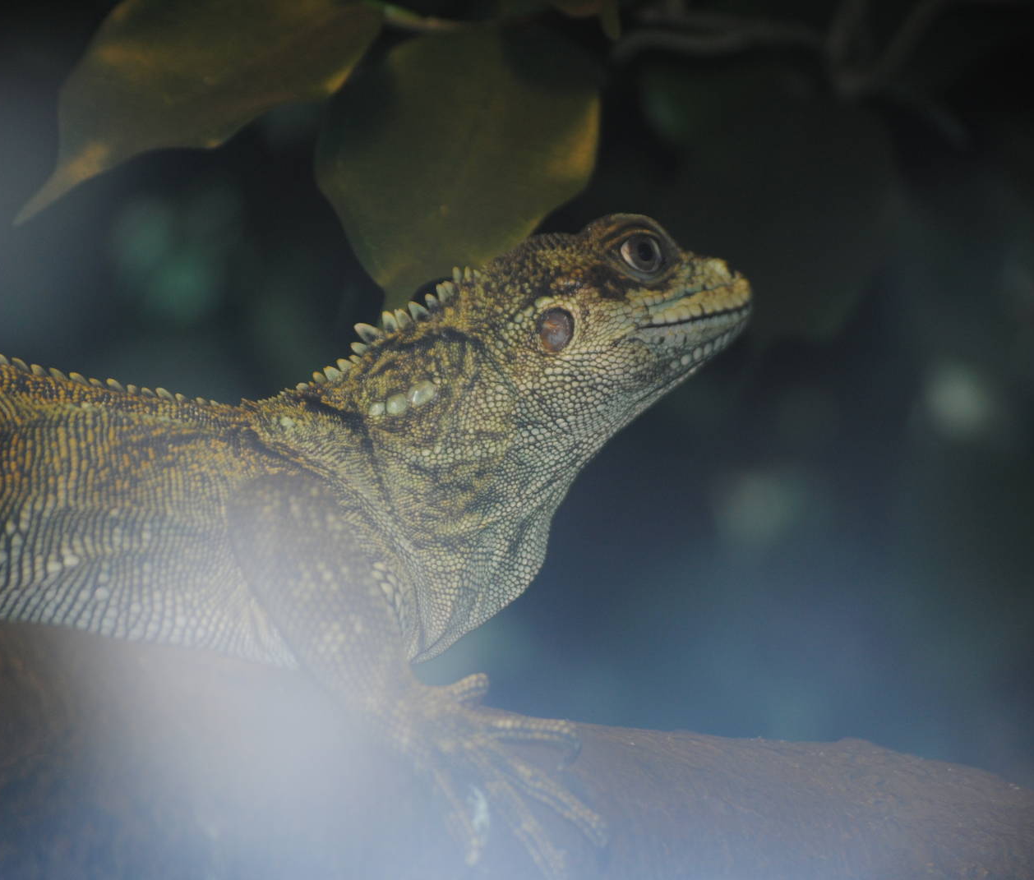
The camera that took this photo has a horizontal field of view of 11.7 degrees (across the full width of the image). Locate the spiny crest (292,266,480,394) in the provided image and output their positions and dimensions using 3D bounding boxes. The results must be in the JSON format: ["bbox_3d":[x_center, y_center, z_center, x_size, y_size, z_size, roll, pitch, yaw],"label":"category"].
[{"bbox_3d":[-0.033,-0.026,1.215,0.055,0.009,0.006,-35,0,0],"label":"spiny crest"}]

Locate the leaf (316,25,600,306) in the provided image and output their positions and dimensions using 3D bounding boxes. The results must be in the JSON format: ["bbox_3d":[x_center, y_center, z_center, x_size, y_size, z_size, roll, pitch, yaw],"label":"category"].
[{"bbox_3d":[-0.015,-0.067,1.255,0.071,0.075,0.020,1,-15,-3],"label":"leaf"}]

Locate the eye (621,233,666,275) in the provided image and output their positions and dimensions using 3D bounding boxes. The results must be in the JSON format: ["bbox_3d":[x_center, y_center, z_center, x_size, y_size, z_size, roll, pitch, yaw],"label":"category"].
[{"bbox_3d":[0.030,-0.044,1.203,0.011,0.010,0.007,-10,6,-14],"label":"eye"}]

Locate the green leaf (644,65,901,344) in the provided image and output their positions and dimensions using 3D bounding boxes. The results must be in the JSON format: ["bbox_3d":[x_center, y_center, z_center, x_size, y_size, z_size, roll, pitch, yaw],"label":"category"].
[{"bbox_3d":[0.071,-0.065,1.400,0.072,0.078,0.022,0,-12,0],"label":"green leaf"}]

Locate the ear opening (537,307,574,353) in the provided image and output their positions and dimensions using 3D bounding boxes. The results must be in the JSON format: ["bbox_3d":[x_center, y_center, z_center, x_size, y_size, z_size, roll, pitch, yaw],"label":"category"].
[{"bbox_3d":[0.009,-0.026,1.200,0.009,0.011,0.004,9,0,3],"label":"ear opening"}]

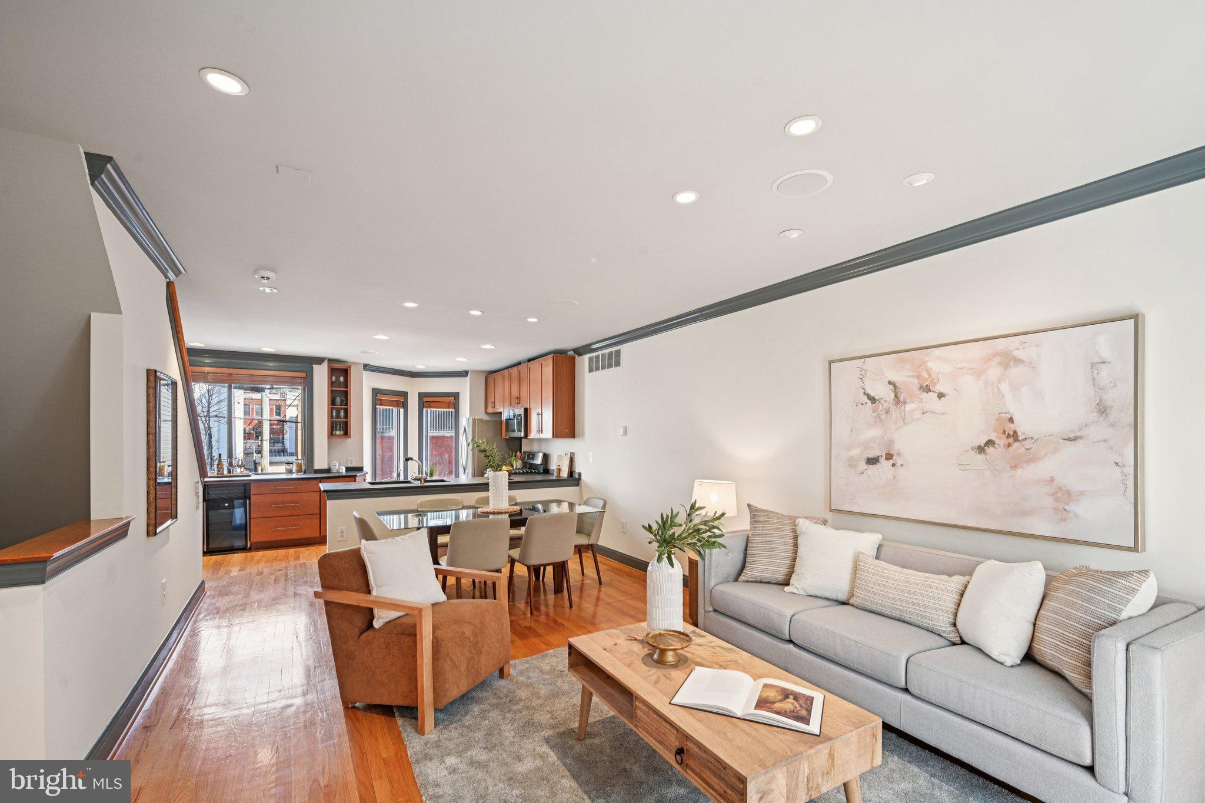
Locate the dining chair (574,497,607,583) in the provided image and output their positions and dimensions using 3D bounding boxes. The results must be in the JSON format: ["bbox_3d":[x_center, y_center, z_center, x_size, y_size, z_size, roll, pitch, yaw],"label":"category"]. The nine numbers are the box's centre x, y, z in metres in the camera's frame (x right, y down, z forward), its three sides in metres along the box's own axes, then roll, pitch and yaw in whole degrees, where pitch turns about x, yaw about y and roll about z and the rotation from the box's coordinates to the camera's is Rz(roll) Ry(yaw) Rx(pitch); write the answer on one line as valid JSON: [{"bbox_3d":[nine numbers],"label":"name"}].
[{"bbox_3d":[-0.300,1.374,5.237,0.560,0.820,0.480,2,-4,-31],"label":"dining chair"}]

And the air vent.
[{"bbox_3d":[0.007,-0.474,6.302,0.030,0.215,0.822,1,-3,-30],"label":"air vent"}]

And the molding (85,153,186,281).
[{"bbox_3d":[-2.400,-0.880,2.829,0.092,0.103,1.612,1,-4,-30],"label":"molding"}]

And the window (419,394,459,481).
[{"bbox_3d":[-3.020,0.657,9.870,0.760,1.620,0.130,-1,-3,10],"label":"window"}]

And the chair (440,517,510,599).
[{"bbox_3d":[-1.047,1.309,4.291,0.480,0.810,0.560,2,-4,-31],"label":"chair"}]

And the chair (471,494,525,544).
[{"bbox_3d":[-0.989,1.387,5.429,0.480,0.810,0.560,2,-4,-31],"label":"chair"}]

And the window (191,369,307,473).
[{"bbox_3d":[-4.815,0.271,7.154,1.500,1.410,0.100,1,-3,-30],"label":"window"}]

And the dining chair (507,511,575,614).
[{"bbox_3d":[-0.533,1.330,4.588,0.480,0.810,0.560,2,-4,-31],"label":"dining chair"}]

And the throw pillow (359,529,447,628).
[{"bbox_3d":[-1.121,0.976,3.000,0.140,0.440,0.440,-25,-14,30],"label":"throw pillow"}]

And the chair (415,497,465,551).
[{"bbox_3d":[-1.520,1.352,5.210,0.480,0.800,0.530,1,-3,-29],"label":"chair"}]

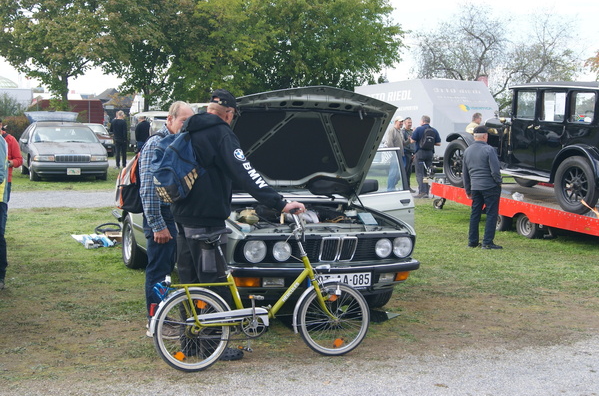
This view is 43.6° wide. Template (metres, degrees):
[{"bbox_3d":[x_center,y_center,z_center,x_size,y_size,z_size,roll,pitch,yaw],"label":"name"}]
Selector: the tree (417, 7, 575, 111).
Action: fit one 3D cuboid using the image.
[{"bbox_3d":[9.204,-5.583,35.000,7.800,7.000,7.000,1,5,0],"label":"tree"}]

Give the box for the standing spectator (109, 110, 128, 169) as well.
[{"bbox_3d":[-5.518,-1.782,22.900,0.520,1.750,0.360,1,5,-6],"label":"standing spectator"}]

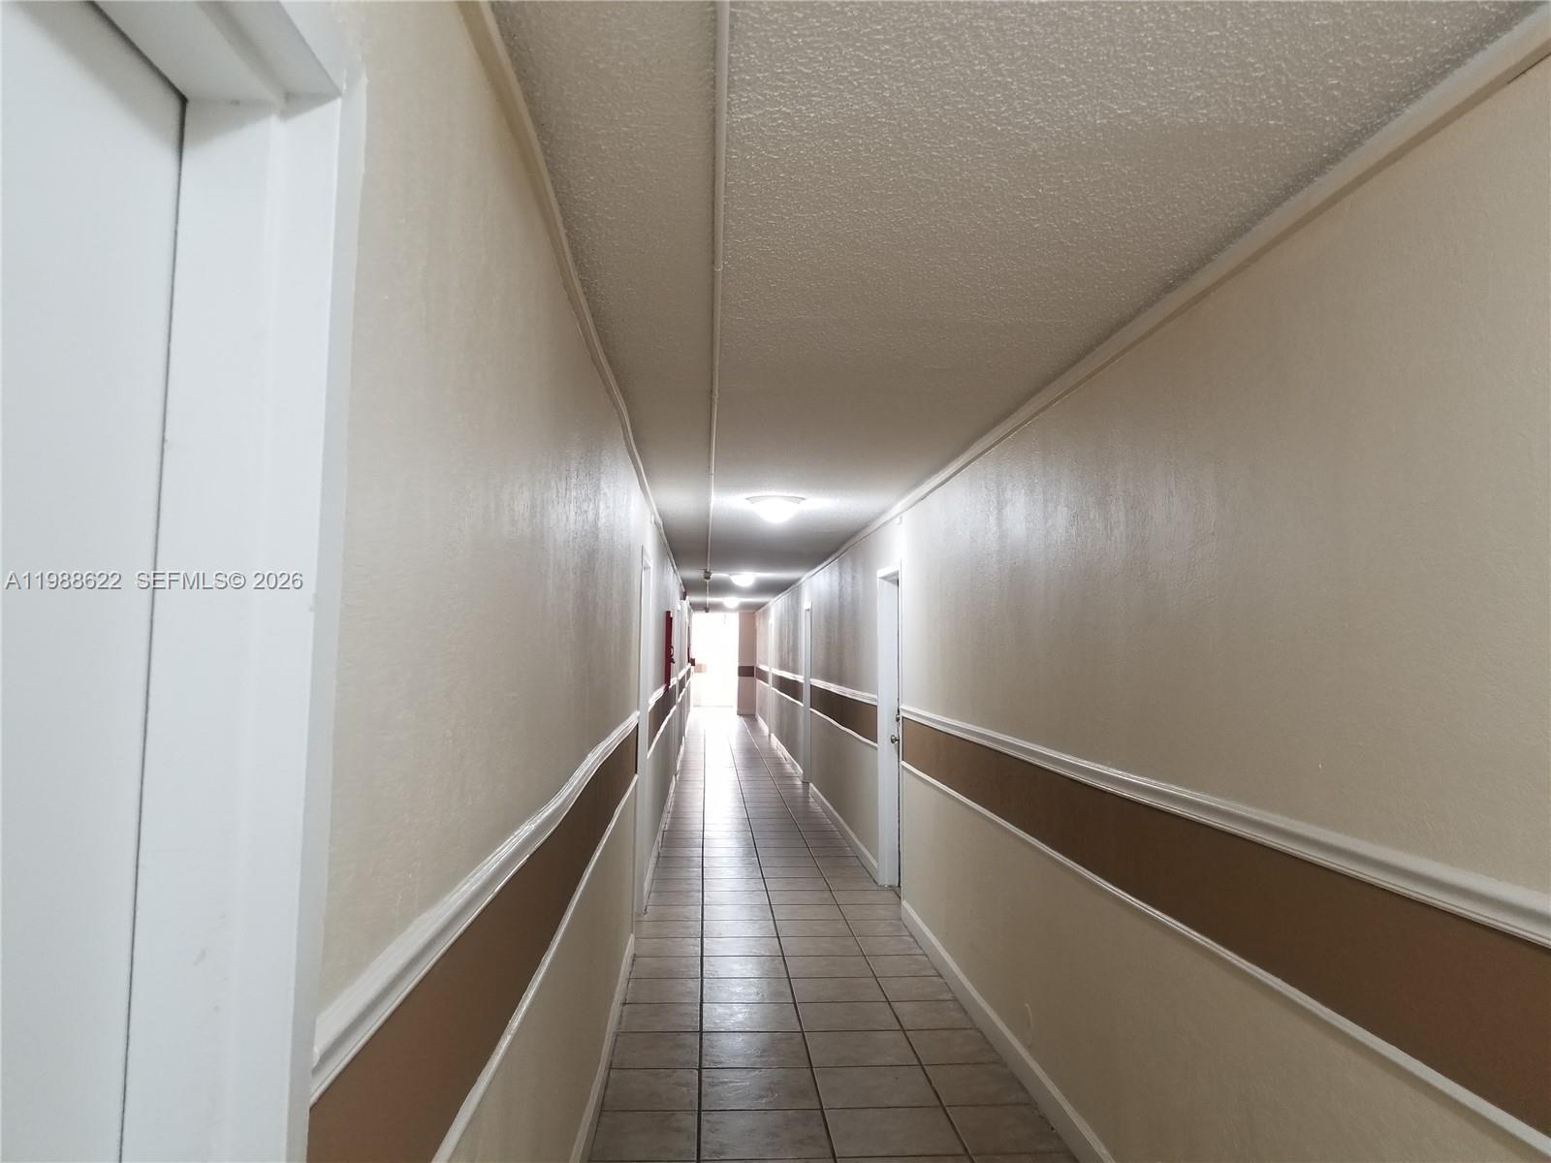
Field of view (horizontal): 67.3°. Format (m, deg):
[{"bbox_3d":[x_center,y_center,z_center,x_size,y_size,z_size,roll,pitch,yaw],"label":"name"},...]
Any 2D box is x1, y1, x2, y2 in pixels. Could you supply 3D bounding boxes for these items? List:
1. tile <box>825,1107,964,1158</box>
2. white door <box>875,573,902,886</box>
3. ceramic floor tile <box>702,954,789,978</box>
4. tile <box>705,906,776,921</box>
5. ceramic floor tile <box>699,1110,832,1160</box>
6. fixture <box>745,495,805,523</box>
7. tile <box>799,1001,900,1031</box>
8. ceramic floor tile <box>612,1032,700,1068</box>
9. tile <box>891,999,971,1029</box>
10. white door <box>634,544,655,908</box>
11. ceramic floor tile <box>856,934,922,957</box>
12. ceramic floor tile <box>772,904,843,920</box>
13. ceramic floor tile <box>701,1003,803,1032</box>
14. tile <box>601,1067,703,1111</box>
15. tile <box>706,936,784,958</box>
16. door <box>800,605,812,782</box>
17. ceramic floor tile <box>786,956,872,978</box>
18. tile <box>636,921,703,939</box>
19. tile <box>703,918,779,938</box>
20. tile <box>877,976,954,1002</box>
[{"bbox_3d":[0.379,1.785,3.765,0.407,0.010,0.394,1,-3,-3],"label":"tile"},{"bbox_3d":[0.763,0.931,7.153,0.140,2.050,1.011,1,-3,-3],"label":"white door"},{"bbox_3d":[-0.149,1.863,5.611,0.400,0.010,0.382,1,-3,-3],"label":"ceramic floor tile"},{"bbox_3d":[-0.222,1.963,6.898,0.407,0.010,0.394,1,-3,-3],"label":"tile"},{"bbox_3d":[-0.033,1.780,3.741,0.407,0.010,0.394,1,-3,-3],"label":"ceramic floor tile"},{"bbox_3d":[0.003,-0.411,6.741,0.340,0.125,0.340,1,-3,-3],"label":"fixture"},{"bbox_3d":[0.304,1.820,4.859,0.400,0.010,0.382,1,-3,-3],"label":"tile"},{"bbox_3d":[-0.453,1.822,4.508,0.329,0.010,0.394,1,-3,-3],"label":"ceramic floor tile"},{"bbox_3d":[0.667,1.858,4.970,0.300,0.010,0.394,1,-3,-3],"label":"tile"},{"bbox_3d":[-0.779,0.871,6.357,0.140,2.050,0.944,1,-3,-3],"label":"white door"},{"bbox_3d":[0.598,1.894,6.045,0.312,0.010,0.382,1,-3,-3],"label":"ceramic floor tile"},{"bbox_3d":[0.193,1.964,6.903,0.408,0.010,0.390,1,-3,-3],"label":"ceramic floor tile"},{"bbox_3d":[-0.104,1.849,4.925,0.407,0.010,0.394,1,-3,-3],"label":"ceramic floor tile"},{"bbox_3d":[-0.426,1.765,4.037,0.324,0.010,0.382,1,-3,-3],"label":"tile"},{"bbox_3d":[-0.174,1.914,6.093,0.408,0.010,0.390,1,-3,-3],"label":"tile"},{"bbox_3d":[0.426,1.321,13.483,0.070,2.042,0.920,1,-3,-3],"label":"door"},{"bbox_3d":[0.264,1.896,5.724,0.408,0.010,0.390,1,-3,-3],"label":"ceramic floor tile"},{"bbox_3d":[-0.603,1.933,6.462,0.391,0.010,0.390,1,-3,-3],"label":"tile"},{"bbox_3d":[-0.196,1.909,6.388,0.400,0.010,0.382,1,-3,-3],"label":"tile"},{"bbox_3d":[0.643,1.881,5.365,0.300,0.010,0.394,1,-3,-3],"label":"tile"}]

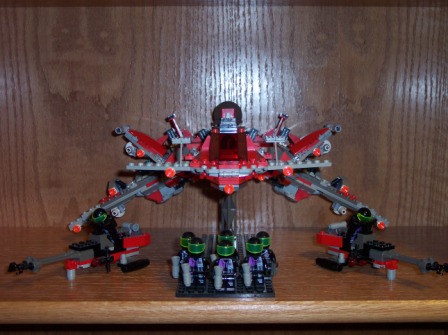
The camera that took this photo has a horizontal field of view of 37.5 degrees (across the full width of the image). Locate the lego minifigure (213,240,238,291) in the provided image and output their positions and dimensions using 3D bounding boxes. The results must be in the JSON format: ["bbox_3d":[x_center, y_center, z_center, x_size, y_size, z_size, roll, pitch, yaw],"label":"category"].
[{"bbox_3d":[0.002,0.080,0.543,0.024,0.043,0.019,0,7,0],"label":"lego minifigure"}]

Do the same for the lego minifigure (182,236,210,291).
[{"bbox_3d":[-0.024,0.079,0.551,0.024,0.043,0.019,0,7,0],"label":"lego minifigure"}]

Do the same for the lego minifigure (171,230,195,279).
[{"bbox_3d":[-0.031,0.077,0.570,0.025,0.043,0.019,0,7,0],"label":"lego minifigure"}]

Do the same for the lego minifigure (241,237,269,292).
[{"bbox_3d":[0.025,0.079,0.551,0.024,0.043,0.019,0,7,0],"label":"lego minifigure"}]

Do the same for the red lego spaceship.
[{"bbox_3d":[0.004,0.005,0.629,0.323,0.129,0.216,0,7,0],"label":"red lego spaceship"}]

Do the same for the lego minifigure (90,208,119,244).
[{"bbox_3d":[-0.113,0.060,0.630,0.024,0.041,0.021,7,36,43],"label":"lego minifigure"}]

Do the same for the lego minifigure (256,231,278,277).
[{"bbox_3d":[0.034,0.077,0.570,0.025,0.043,0.019,0,7,0],"label":"lego minifigure"}]

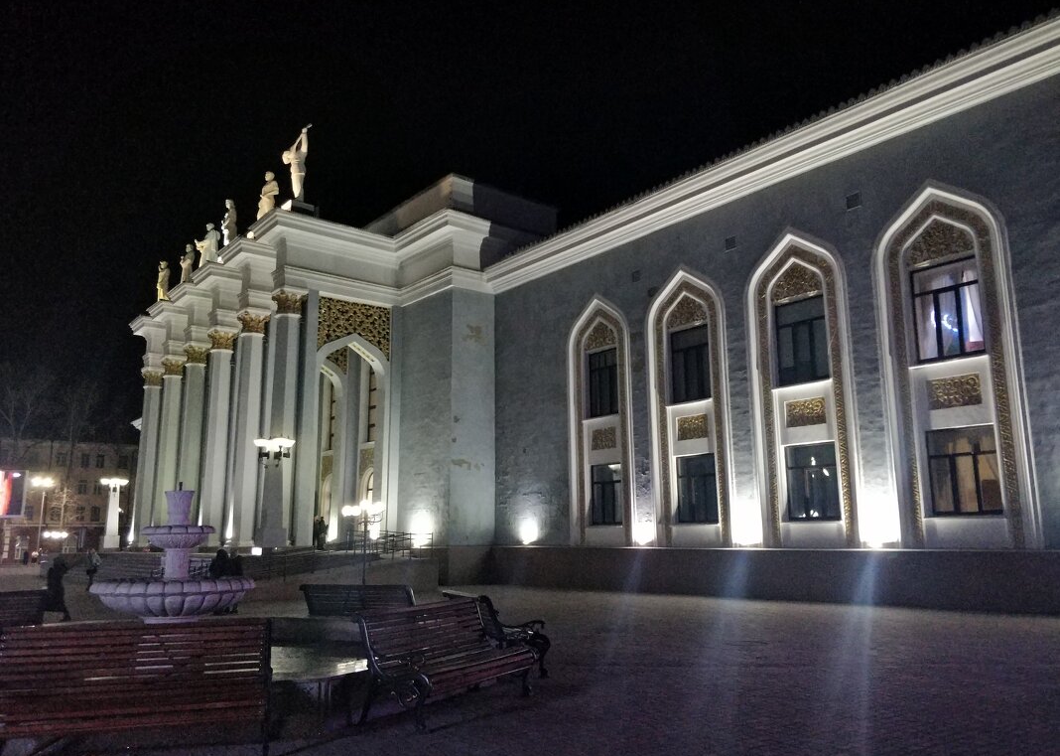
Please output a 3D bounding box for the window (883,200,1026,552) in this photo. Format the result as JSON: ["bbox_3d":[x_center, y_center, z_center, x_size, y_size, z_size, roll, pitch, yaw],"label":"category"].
[{"bbox_3d":[12.416,-0.300,21.783,0.500,10.400,2.950,9,-15,-41],"label":"window"}]

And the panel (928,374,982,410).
[{"bbox_3d":[11.213,0.391,19.400,0.150,0.778,1.267,9,-15,-40],"label":"panel"}]

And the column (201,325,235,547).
[{"bbox_3d":[-18.085,3.223,42.435,1.380,12.550,1.380,9,-15,-41],"label":"column"}]

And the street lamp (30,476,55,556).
[{"bbox_3d":[-46.463,13.147,70.018,1.600,7.714,1.900,9,-15,-41],"label":"street lamp"}]

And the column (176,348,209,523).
[{"bbox_3d":[-19.308,3.650,41.998,1.500,11.391,1.500,9,-15,-40],"label":"column"}]

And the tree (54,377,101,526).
[{"bbox_3d":[-46.842,9.032,75.832,4.500,18.867,4.500,9,-15,-41],"label":"tree"}]

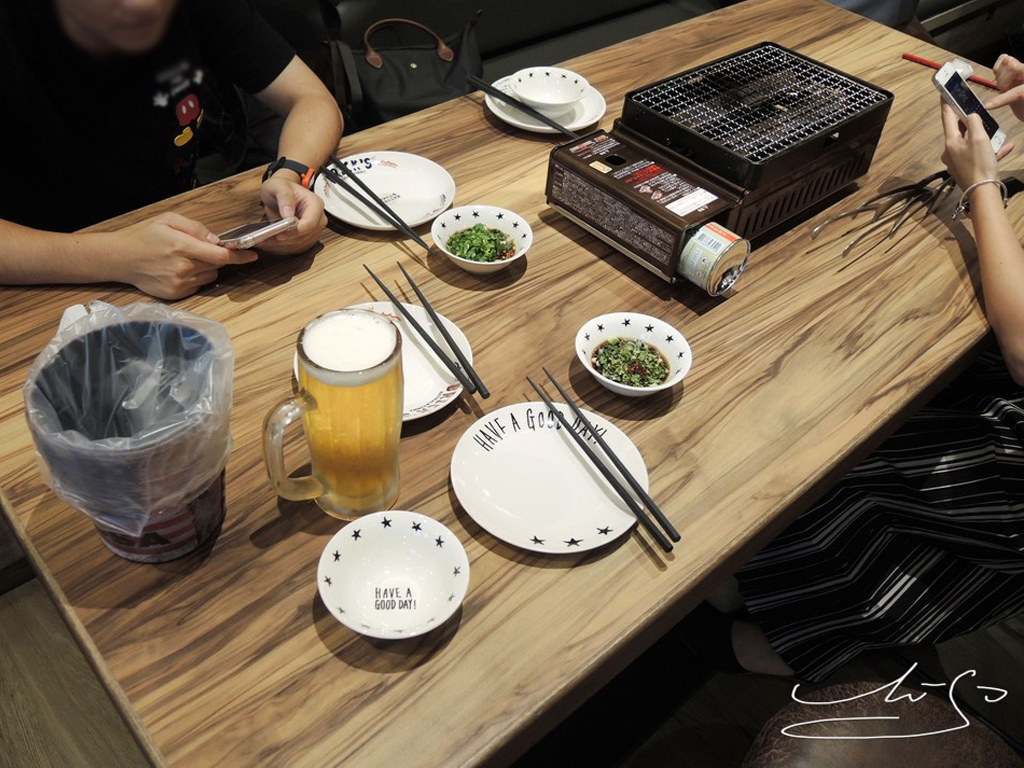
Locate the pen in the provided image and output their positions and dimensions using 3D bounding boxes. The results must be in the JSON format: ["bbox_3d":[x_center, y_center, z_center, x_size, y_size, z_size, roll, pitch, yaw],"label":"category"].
[{"bbox_3d":[0.761,-0.538,1.432,0.172,0.009,0.009,31,51,23],"label":"pen"}]

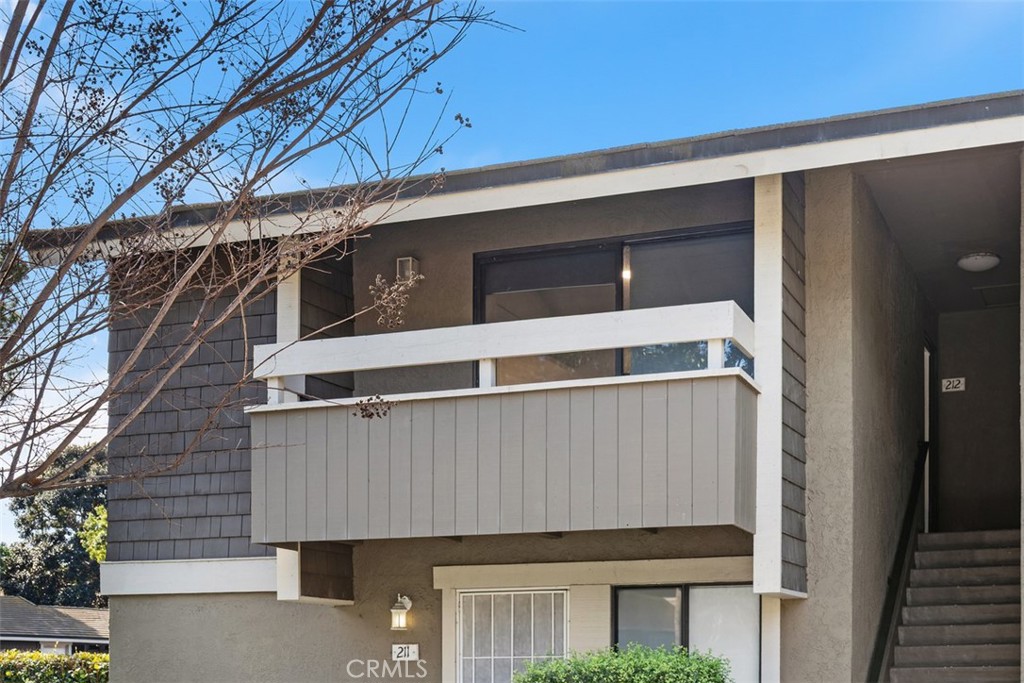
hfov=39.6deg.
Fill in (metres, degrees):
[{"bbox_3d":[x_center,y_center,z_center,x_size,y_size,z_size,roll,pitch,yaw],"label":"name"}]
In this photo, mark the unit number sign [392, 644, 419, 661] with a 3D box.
[{"bbox_3d":[-0.889,2.584,11.813,0.240,0.129,0.020,-5,-15,23],"label":"unit number sign"}]

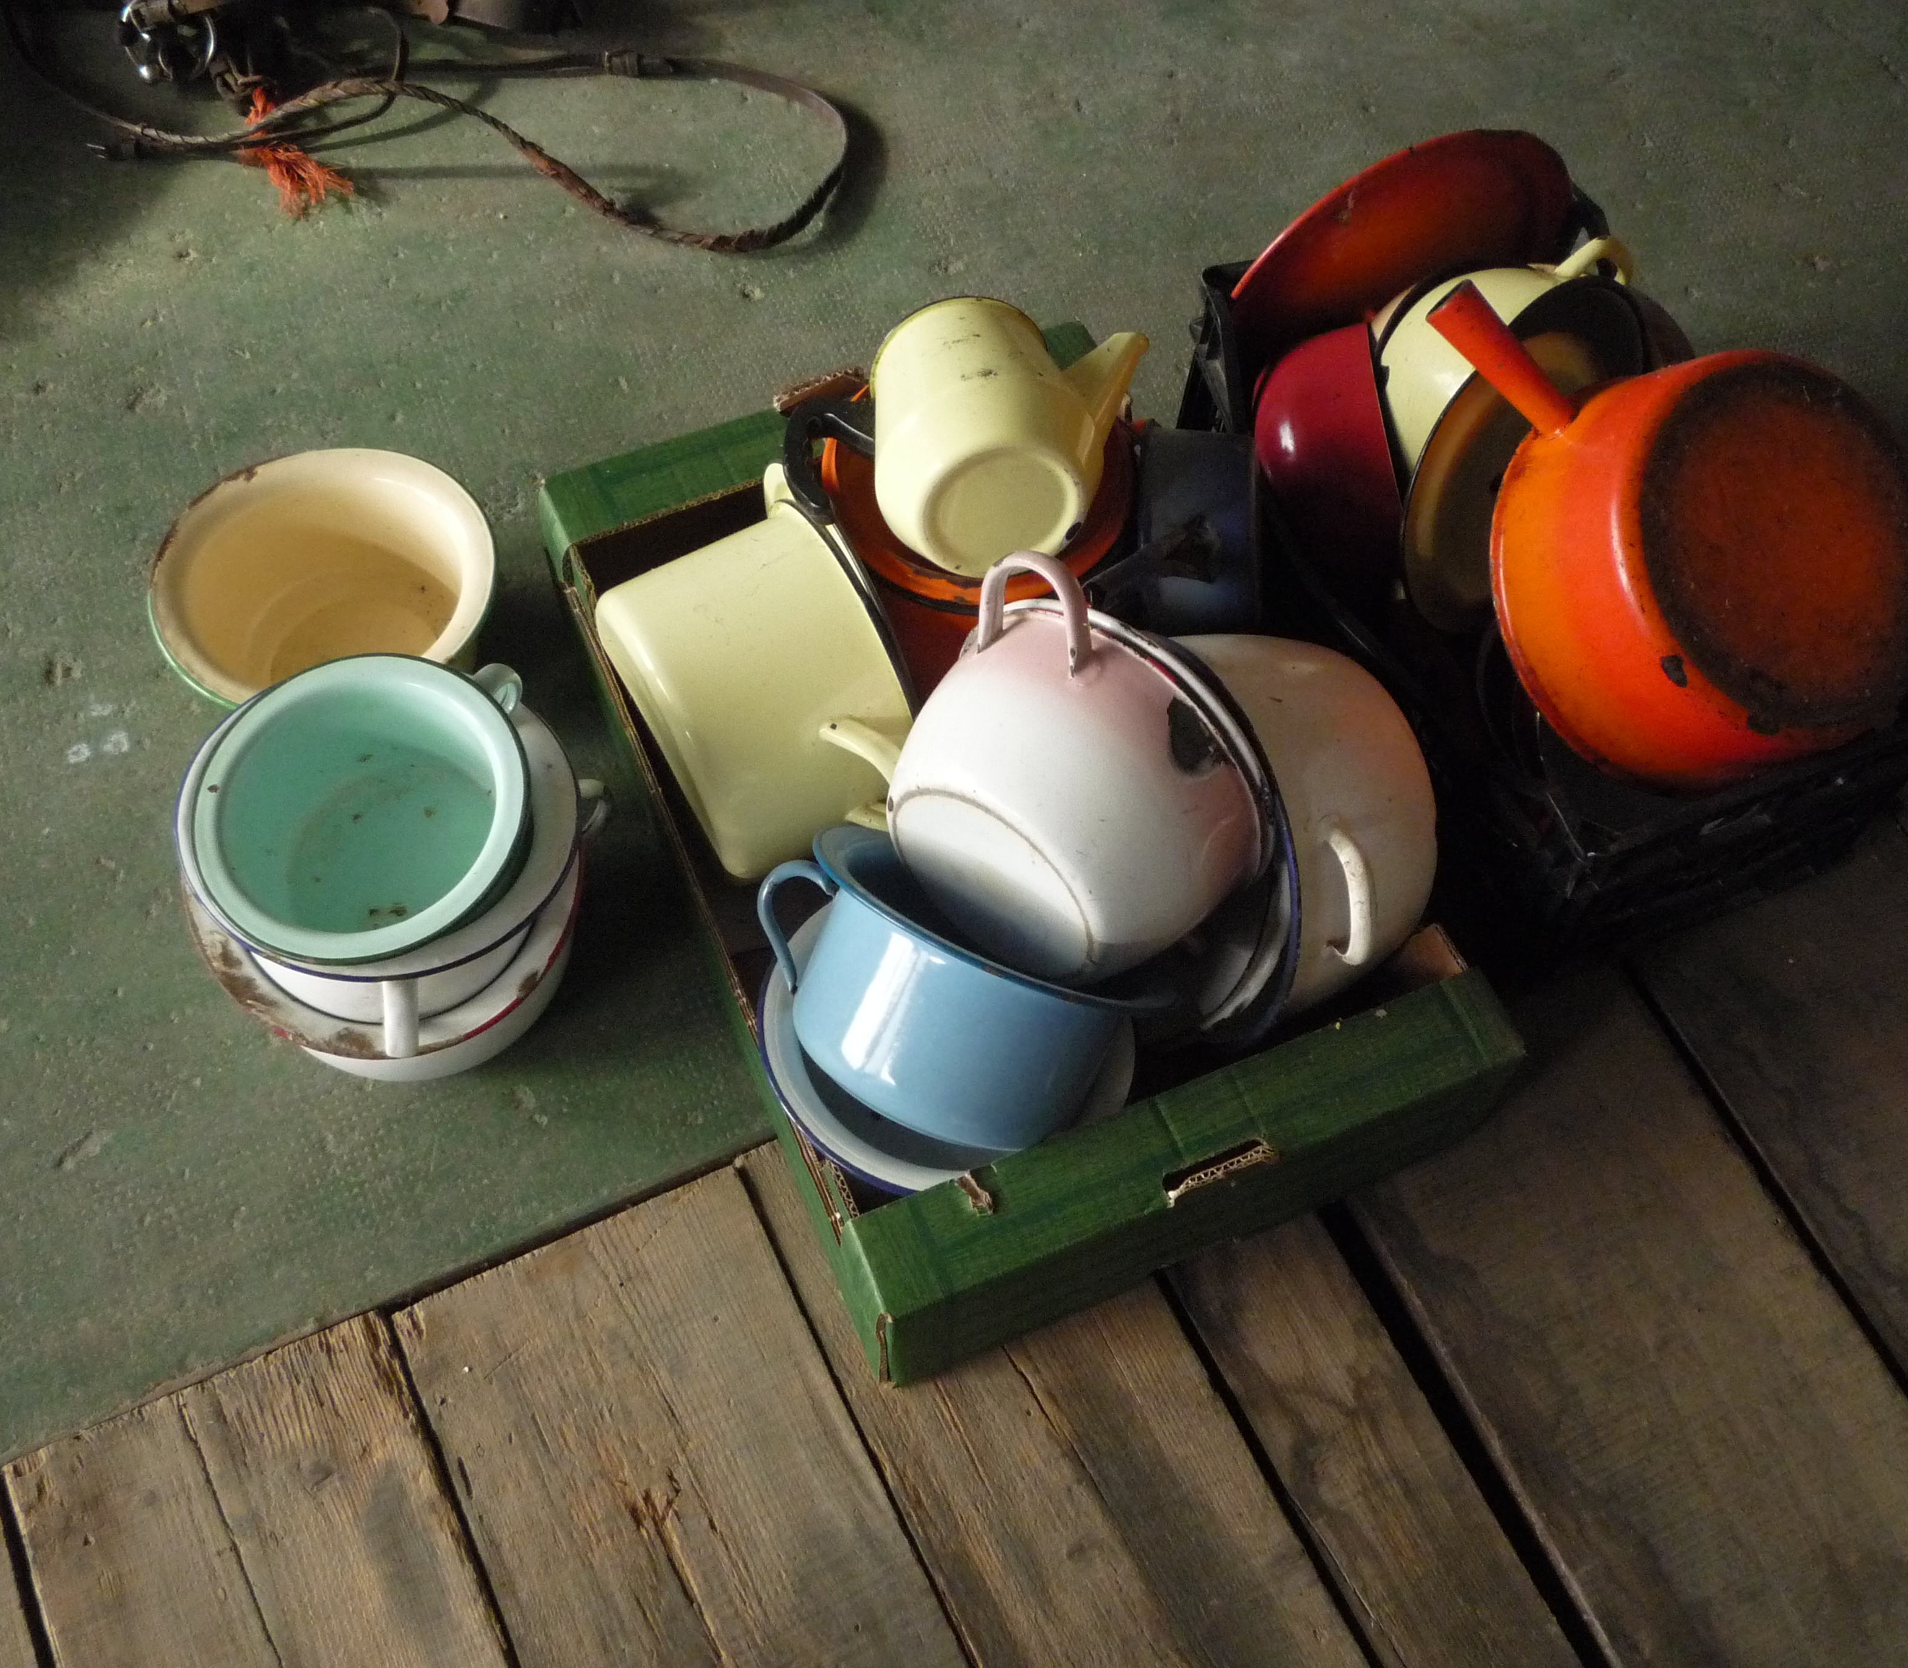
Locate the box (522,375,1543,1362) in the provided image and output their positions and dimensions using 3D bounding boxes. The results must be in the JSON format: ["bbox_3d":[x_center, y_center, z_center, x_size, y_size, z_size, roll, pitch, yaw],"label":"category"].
[{"bbox_3d":[0.025,-0.018,1.264,0.392,0.149,0.609,-20,63,-12],"label":"box"}]

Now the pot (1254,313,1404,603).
[{"bbox_3d":[0.256,-0.245,1.319,0.093,0.193,0.193,-10,59,16],"label":"pot"}]

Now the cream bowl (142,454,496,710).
[{"bbox_3d":[-0.422,-0.144,1.342,0.226,0.117,0.226,1,61,-1],"label":"cream bowl"}]

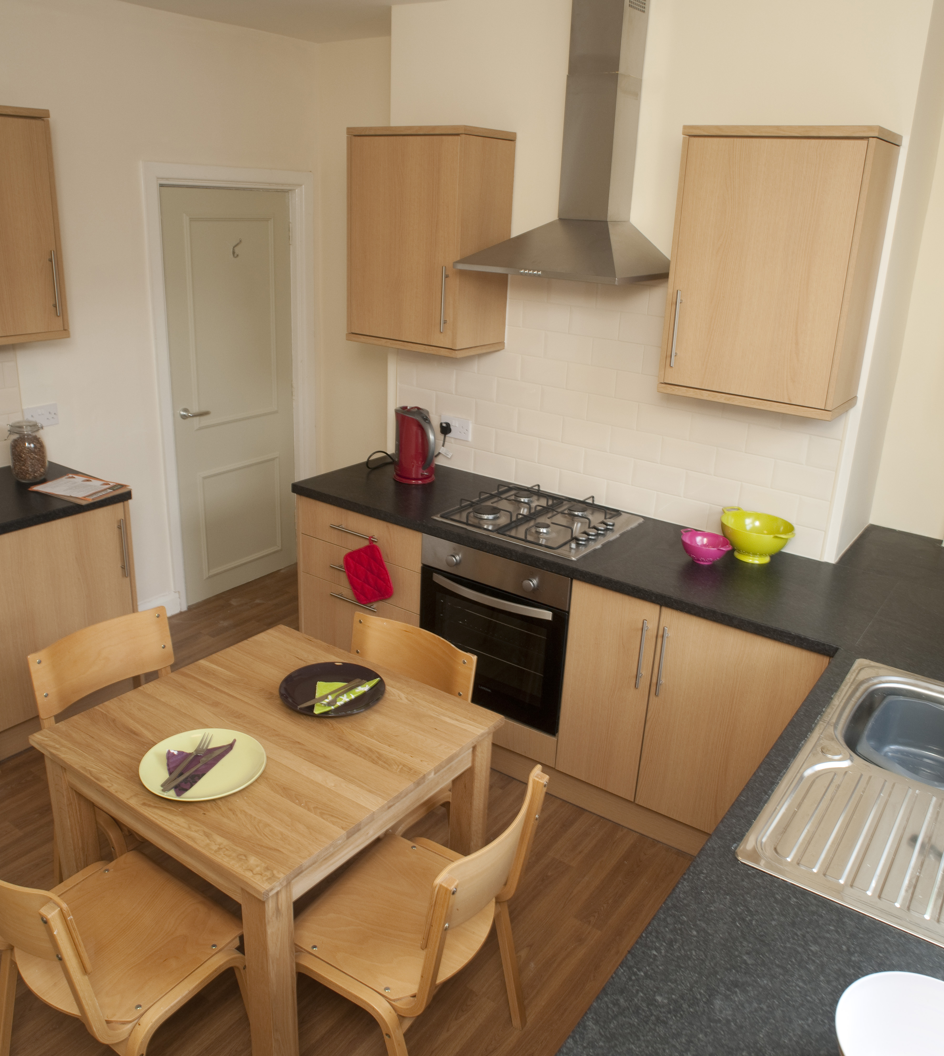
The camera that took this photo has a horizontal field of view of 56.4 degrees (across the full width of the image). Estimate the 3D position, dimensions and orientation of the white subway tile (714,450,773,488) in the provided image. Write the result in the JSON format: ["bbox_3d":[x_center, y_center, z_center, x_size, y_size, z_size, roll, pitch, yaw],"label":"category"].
[{"bbox_3d":[0.920,-0.208,2.973,0.200,0.100,0.010,16,24,32],"label":"white subway tile"}]

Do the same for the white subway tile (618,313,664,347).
[{"bbox_3d":[0.607,-0.685,3.047,0.200,0.100,0.010,16,24,32],"label":"white subway tile"}]

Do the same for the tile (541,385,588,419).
[{"bbox_3d":[0.346,-0.465,3.288,0.198,0.100,0.010,16,25,32],"label":"tile"}]

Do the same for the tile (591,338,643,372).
[{"bbox_3d":[0.518,-0.607,3.109,0.198,0.100,0.010,16,25,32],"label":"tile"}]

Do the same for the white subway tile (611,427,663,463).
[{"bbox_3d":[0.587,-0.298,3.167,0.198,0.100,0.010,16,25,32],"label":"white subway tile"}]

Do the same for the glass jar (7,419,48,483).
[{"bbox_3d":[-1.736,-0.296,3.448,0.130,0.208,0.130,2,20,-1],"label":"glass jar"}]

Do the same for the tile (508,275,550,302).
[{"bbox_3d":[0.198,-0.898,3.280,0.200,0.100,0.010,16,24,32],"label":"tile"}]

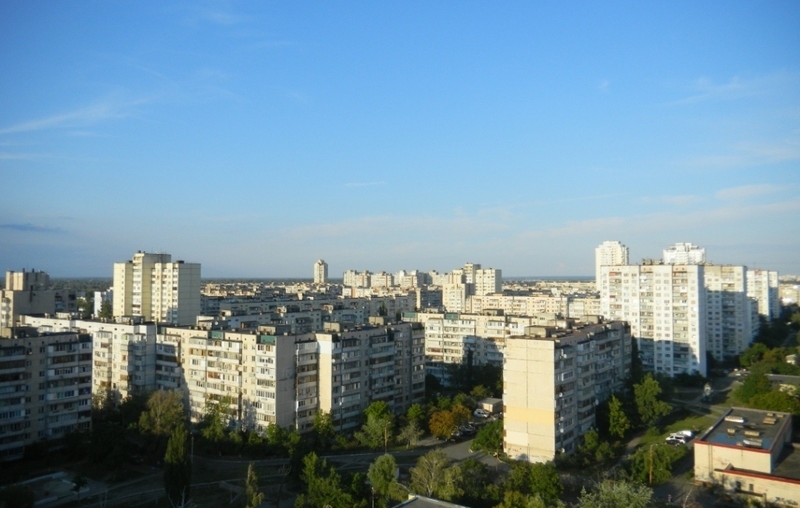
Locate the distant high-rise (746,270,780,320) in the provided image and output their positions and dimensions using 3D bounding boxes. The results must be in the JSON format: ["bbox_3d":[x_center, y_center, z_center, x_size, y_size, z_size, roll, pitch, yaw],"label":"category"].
[{"bbox_3d":[346.948,39.383,628.000,34.000,48.000,17.000,-1,-2,34],"label":"distant high-rise"}]

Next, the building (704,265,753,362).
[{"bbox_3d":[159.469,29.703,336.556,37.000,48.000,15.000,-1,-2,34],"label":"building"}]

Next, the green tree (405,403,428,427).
[{"bbox_3d":[4.368,43.442,171.425,6.088,8.148,5.905,0,-2,0],"label":"green tree"}]

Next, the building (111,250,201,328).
[{"bbox_3d":[-115.600,25.529,307.622,35.000,53.000,21.000,-1,-2,32],"label":"building"}]

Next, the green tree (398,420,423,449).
[{"bbox_3d":[2.690,43.686,158.380,5.870,6.795,5.694,0,-2,0],"label":"green tree"}]

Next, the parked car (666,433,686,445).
[{"bbox_3d":[69.744,46.697,163.249,4.400,1.500,1.780,-1,-2,32],"label":"parked car"}]

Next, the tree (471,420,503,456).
[{"bbox_3d":[20.862,44.272,156.241,7.200,7.000,7.200,0,-2,0],"label":"tree"}]

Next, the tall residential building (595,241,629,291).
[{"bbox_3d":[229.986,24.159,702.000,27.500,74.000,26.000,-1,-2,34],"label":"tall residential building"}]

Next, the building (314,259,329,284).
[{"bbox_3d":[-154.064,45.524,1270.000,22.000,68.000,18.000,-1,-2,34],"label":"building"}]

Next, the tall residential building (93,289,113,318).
[{"bbox_3d":[-252.211,46.696,562.248,12.000,28.000,24.000,-1,-2,32],"label":"tall residential building"}]

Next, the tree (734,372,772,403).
[{"bbox_3d":[117.898,44.553,215.973,11.433,9.287,10.861,0,-2,0],"label":"tree"}]

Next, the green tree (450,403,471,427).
[{"bbox_3d":[16.617,44.520,177.847,5.328,6.821,5.062,0,-2,0],"label":"green tree"}]

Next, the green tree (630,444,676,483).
[{"bbox_3d":[50.814,42.874,133.353,8.854,6.756,8.588,0,-2,0],"label":"green tree"}]

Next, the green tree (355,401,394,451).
[{"bbox_3d":[-6.194,41.580,157.374,9.425,11.337,8.954,0,-2,0],"label":"green tree"}]

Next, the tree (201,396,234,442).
[{"bbox_3d":[-47.567,42.691,168.817,7.600,11.300,7.600,0,-2,0],"label":"tree"}]

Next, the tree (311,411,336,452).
[{"bbox_3d":[-18.283,42.356,155.803,6.254,9.282,6.066,0,-2,0],"label":"tree"}]

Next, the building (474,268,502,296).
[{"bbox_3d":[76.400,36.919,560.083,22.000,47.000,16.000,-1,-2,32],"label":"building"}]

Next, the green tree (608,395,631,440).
[{"bbox_3d":[56.244,41.935,165.998,5.468,11.202,5.195,0,-2,0],"label":"green tree"}]

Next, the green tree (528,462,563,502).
[{"bbox_3d":[27.371,42.924,121.889,5.700,7.300,5.700,0,-2,0],"label":"green tree"}]

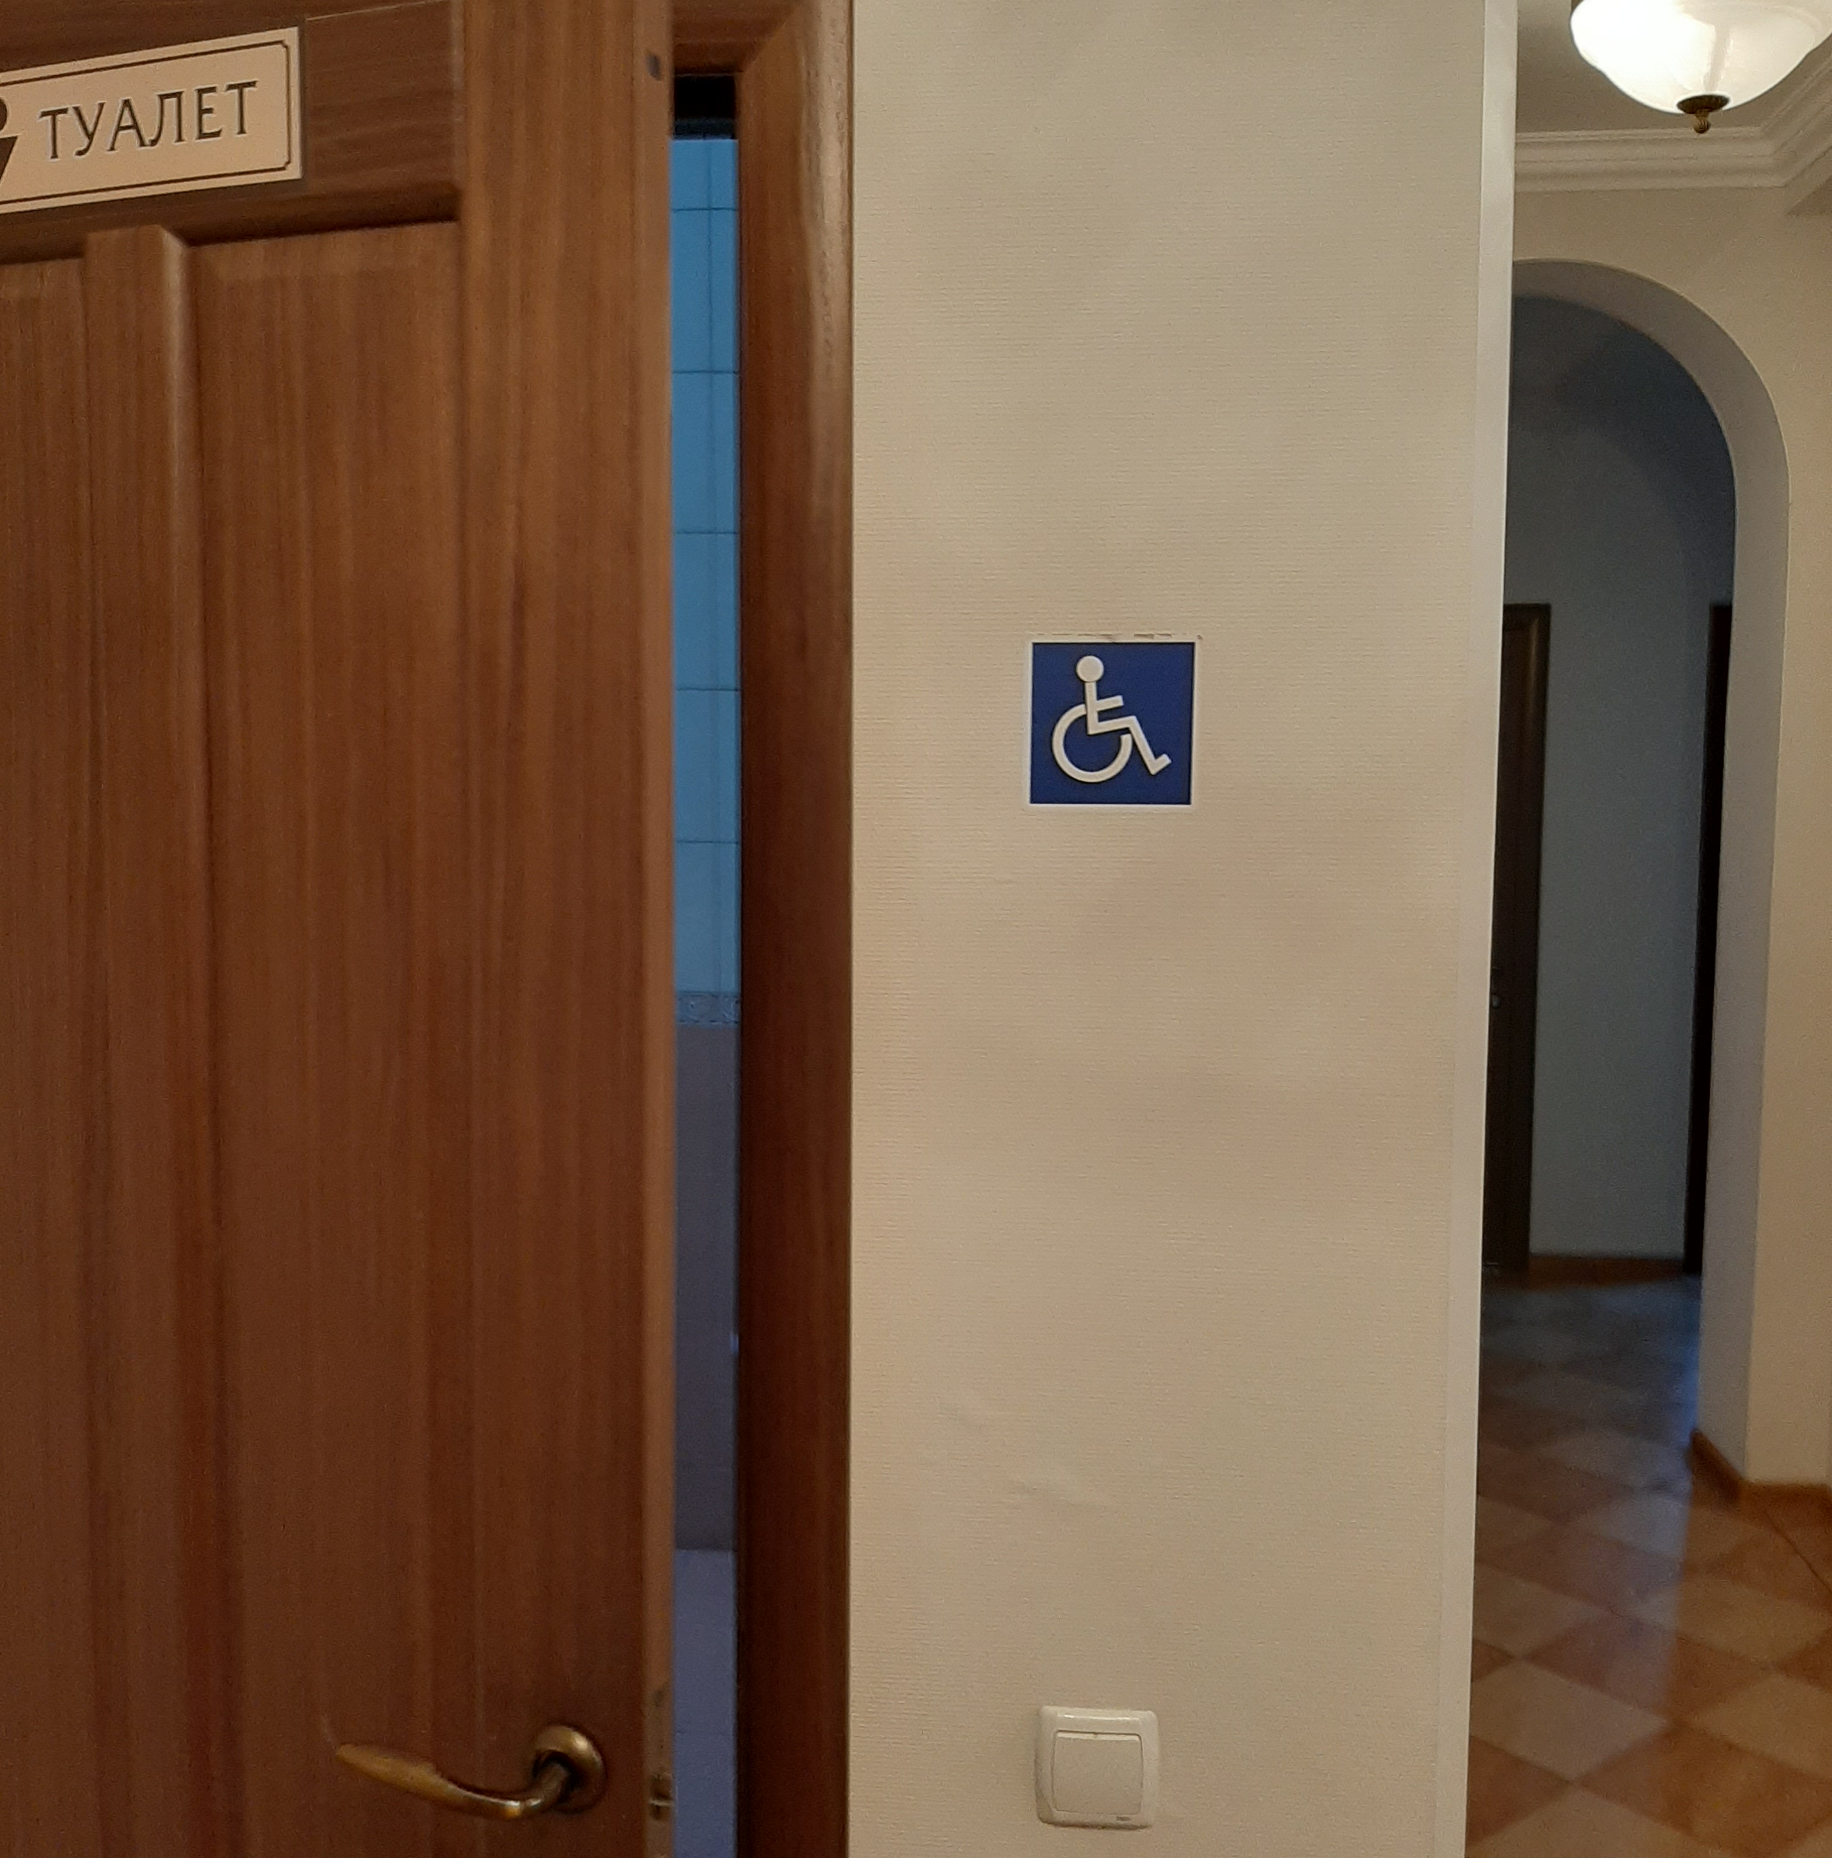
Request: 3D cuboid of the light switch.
[{"bbox_3d":[0.118,0.545,1.191,0.076,0.076,0.012,1,4,6],"label":"light switch"}]

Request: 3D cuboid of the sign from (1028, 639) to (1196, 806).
[{"bbox_3d":[0.123,-0.129,1.146,0.103,0.103,0.003,1,4,6],"label":"sign"}]

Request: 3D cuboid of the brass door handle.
[{"bbox_3d":[-0.260,0.493,1.065,0.154,0.055,0.056,2,4,19],"label":"brass door handle"}]

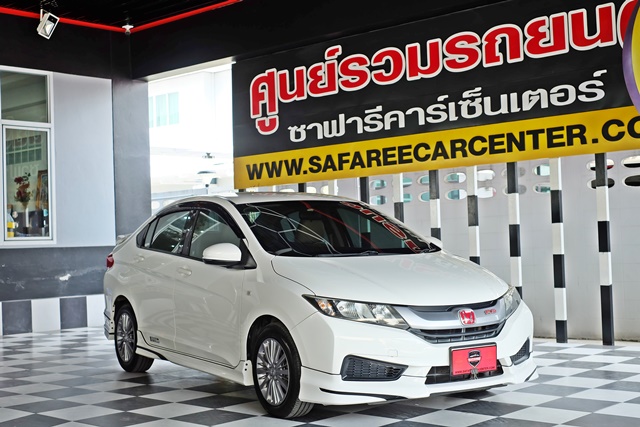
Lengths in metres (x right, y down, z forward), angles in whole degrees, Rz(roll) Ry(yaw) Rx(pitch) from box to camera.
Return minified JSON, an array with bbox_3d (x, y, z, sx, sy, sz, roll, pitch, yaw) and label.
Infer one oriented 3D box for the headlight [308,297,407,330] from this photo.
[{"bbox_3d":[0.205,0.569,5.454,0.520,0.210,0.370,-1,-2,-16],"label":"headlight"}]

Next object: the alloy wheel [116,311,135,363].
[{"bbox_3d":[-1.591,1.063,8.062,0.170,0.425,0.425,-1,-2,-31],"label":"alloy wheel"}]

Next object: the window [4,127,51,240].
[{"bbox_3d":[-3.738,-0.382,12.085,0.080,1.450,0.680,-3,-2,42],"label":"window"}]

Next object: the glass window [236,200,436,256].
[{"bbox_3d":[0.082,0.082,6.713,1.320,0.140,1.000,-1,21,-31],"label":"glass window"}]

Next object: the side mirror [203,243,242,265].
[{"bbox_3d":[-0.624,0.264,6.204,0.250,0.155,0.160,-1,-2,-31],"label":"side mirror"}]

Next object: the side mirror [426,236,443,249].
[{"bbox_3d":[0.828,0.263,7.222,0.250,0.165,0.150,-1,-2,-31],"label":"side mirror"}]

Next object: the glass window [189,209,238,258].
[{"bbox_3d":[-0.729,0.156,6.766,0.080,0.430,0.930,22,-13,-29],"label":"glass window"}]

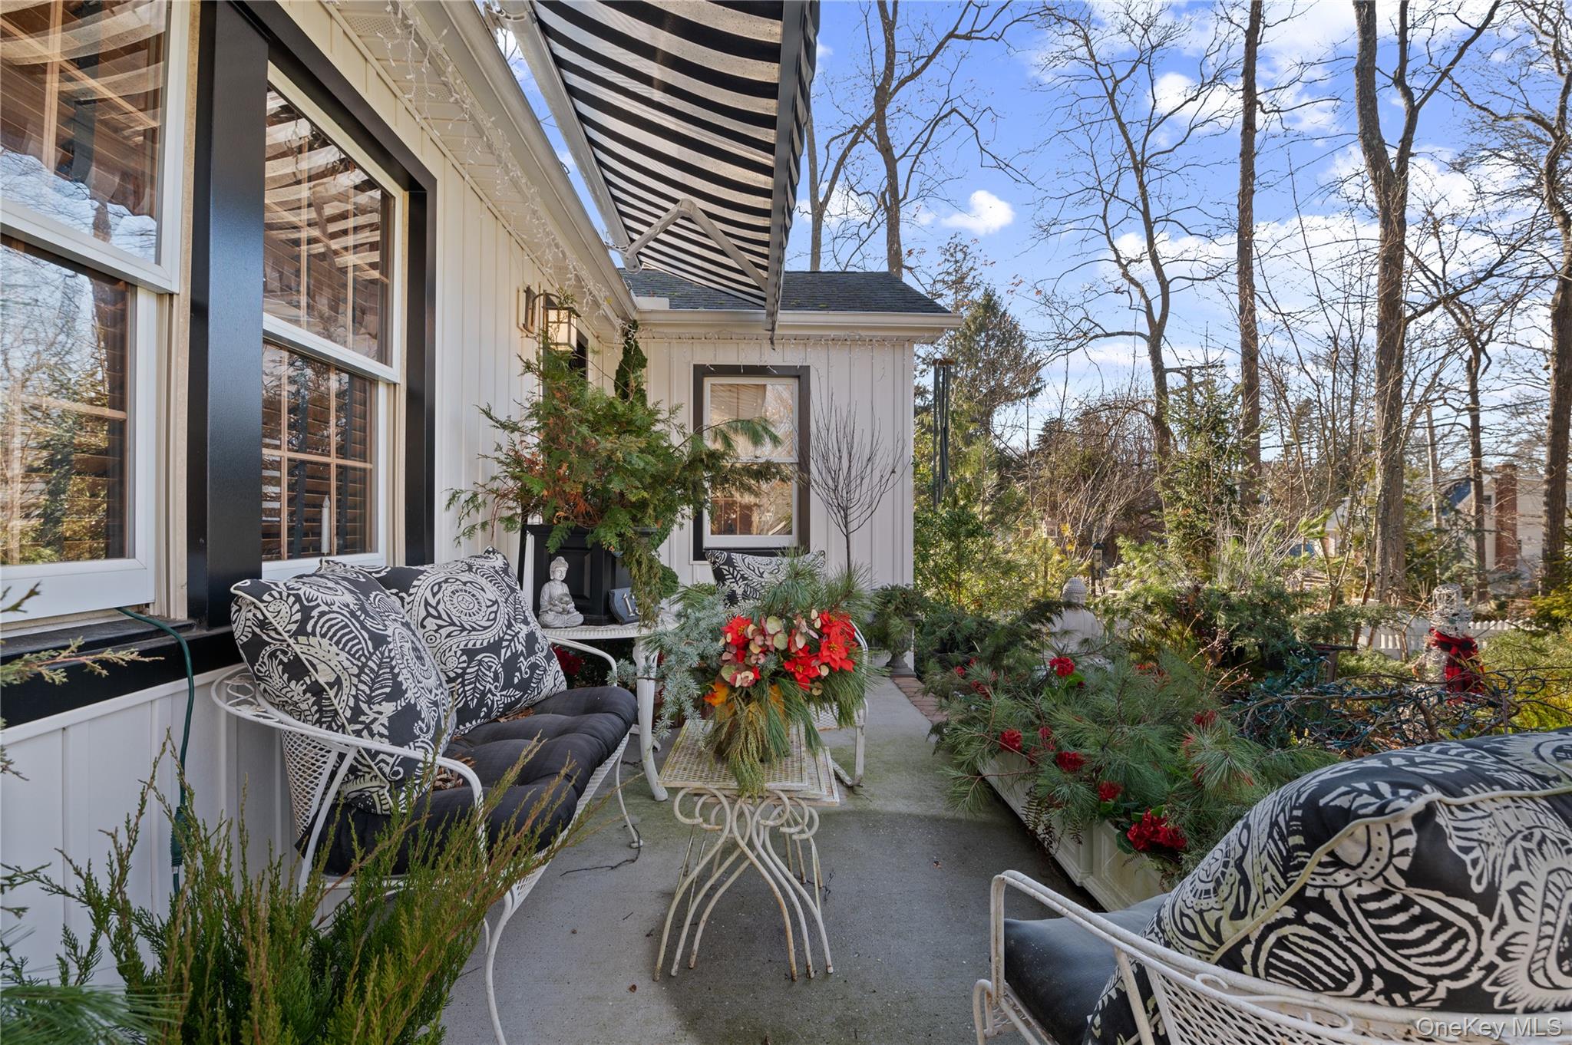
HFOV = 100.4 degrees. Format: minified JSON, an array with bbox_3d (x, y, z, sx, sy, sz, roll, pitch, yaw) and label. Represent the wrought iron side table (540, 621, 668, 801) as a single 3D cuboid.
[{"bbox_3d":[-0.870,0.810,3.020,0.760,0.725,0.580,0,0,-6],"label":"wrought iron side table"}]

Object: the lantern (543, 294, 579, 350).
[{"bbox_3d":[-1.210,-1.070,3.520,0.180,0.280,0.170,0,0,-3],"label":"lantern"}]

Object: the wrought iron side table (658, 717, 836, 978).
[{"bbox_3d":[-0.095,0.925,1.945,0.470,0.490,0.560,0,0,-1],"label":"wrought iron side table"}]

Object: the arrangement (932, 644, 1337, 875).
[{"bbox_3d":[1.200,0.750,2.430,0.920,0.530,1.550,0,0,-3],"label":"arrangement"}]

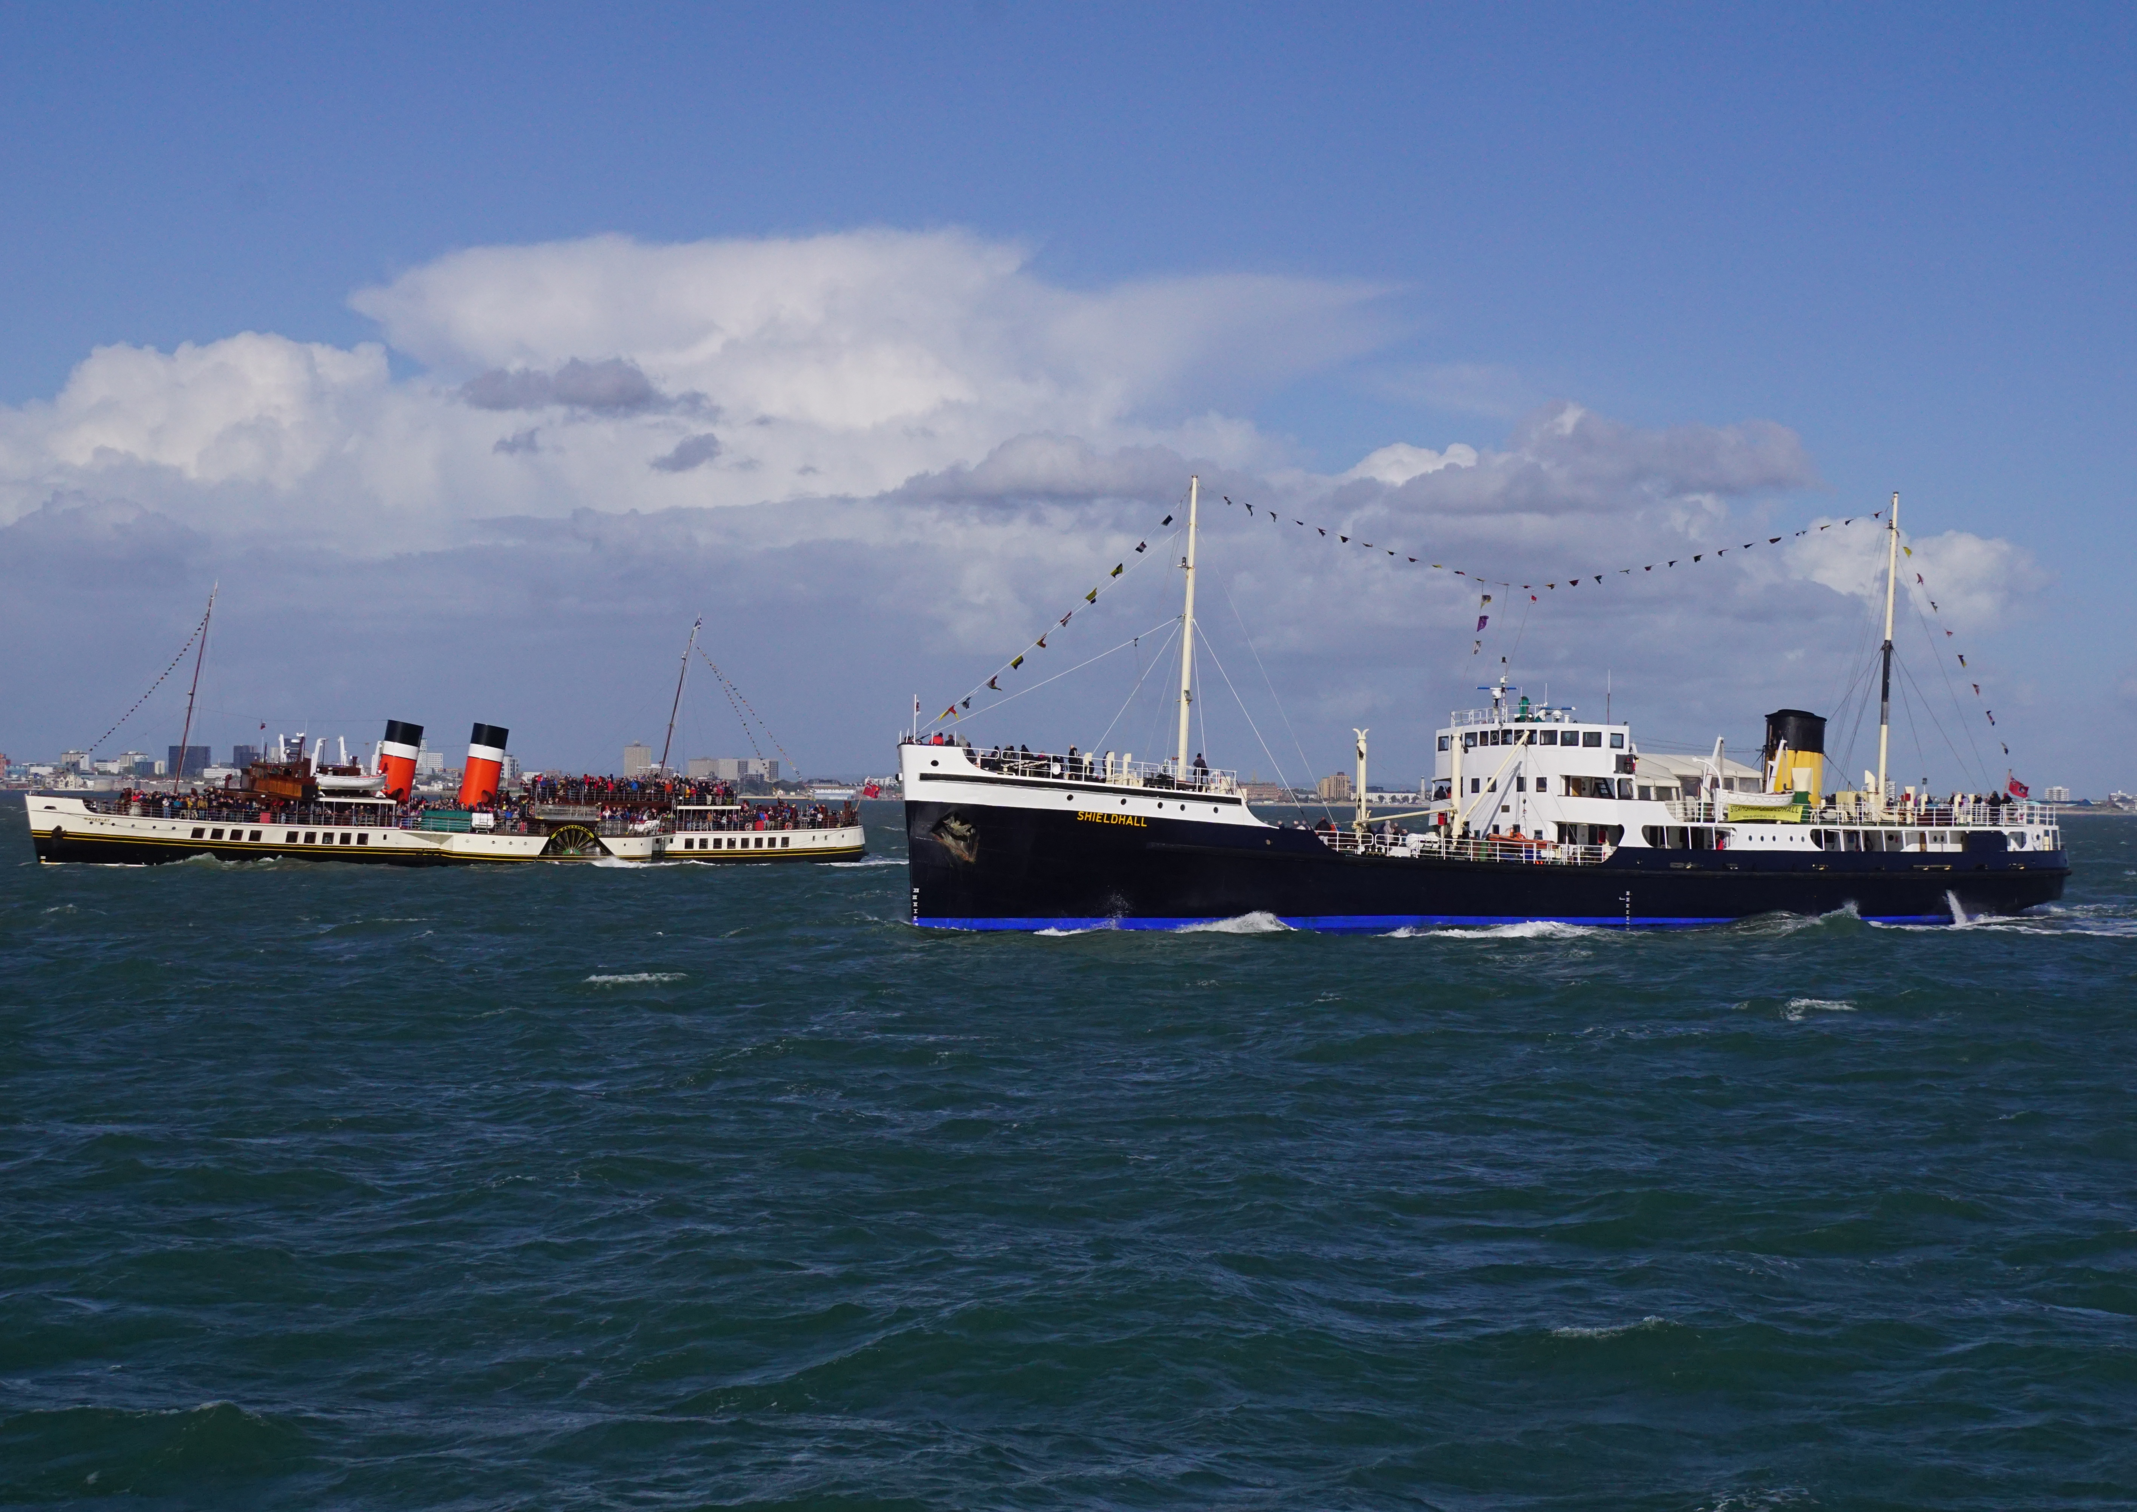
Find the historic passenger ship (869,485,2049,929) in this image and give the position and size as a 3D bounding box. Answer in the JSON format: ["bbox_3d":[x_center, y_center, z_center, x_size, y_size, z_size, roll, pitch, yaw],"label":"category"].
[{"bbox_3d":[24.500,-2.720,197.000,81.800,25.300,13.600,1,-1,-38],"label":"historic passenger ship"}]

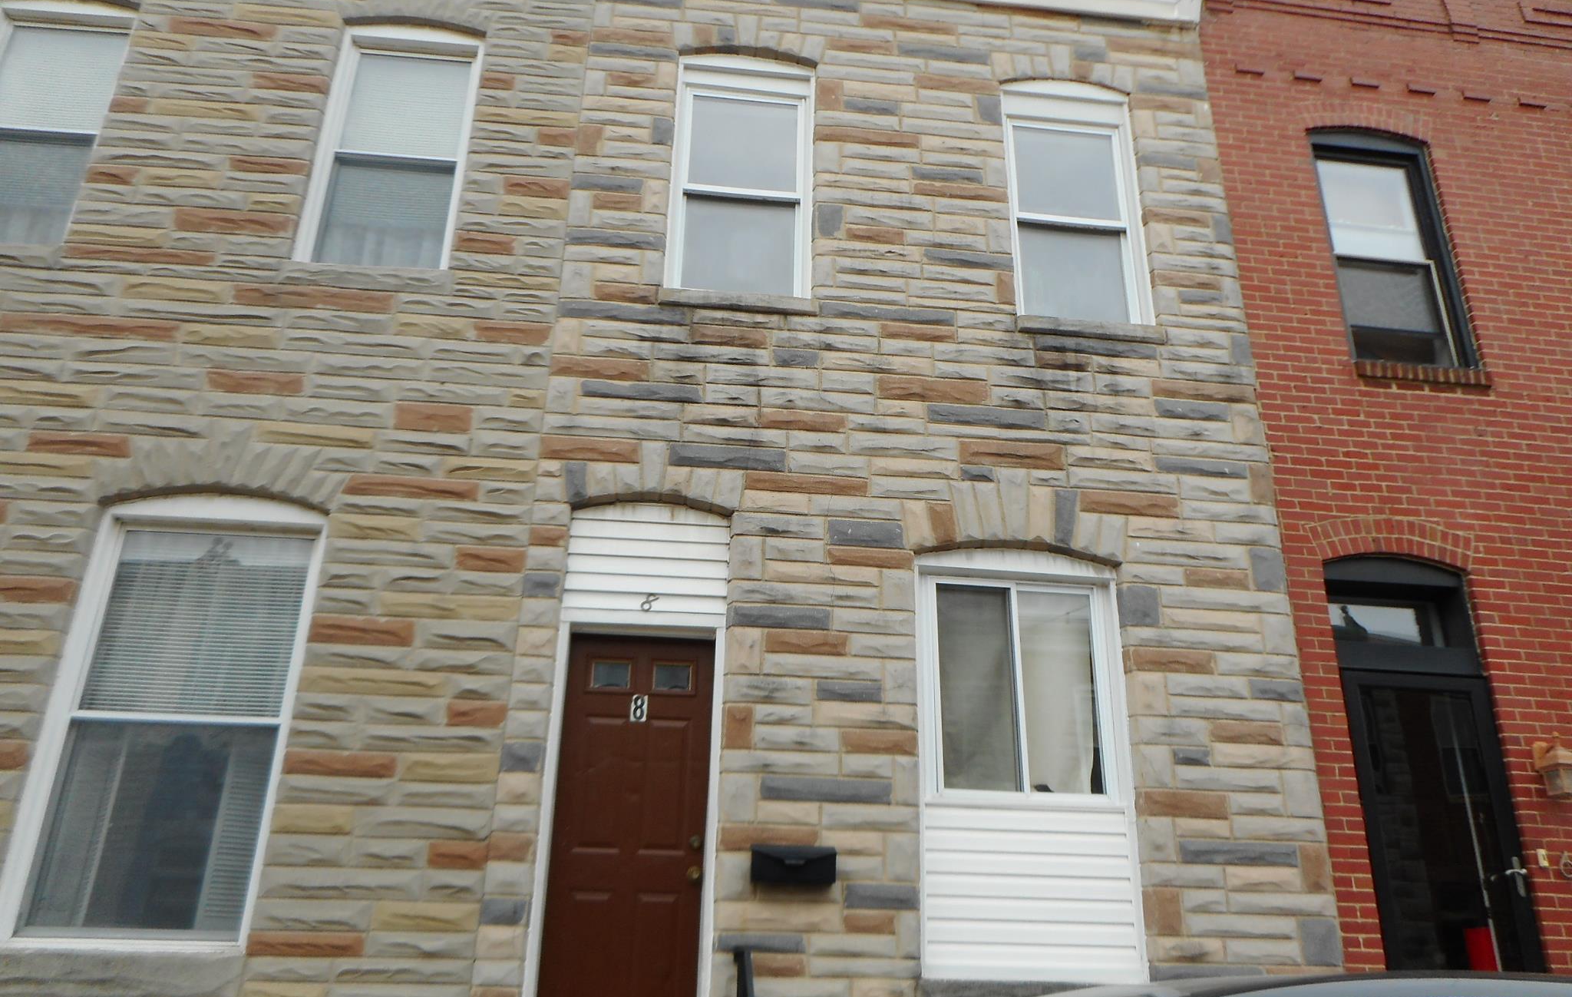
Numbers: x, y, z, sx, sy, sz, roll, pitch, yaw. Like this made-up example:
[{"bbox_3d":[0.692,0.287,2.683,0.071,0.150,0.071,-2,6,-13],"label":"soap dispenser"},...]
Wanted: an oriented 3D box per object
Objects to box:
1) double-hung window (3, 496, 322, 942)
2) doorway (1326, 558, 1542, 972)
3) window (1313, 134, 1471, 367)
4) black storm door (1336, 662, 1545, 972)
[{"bbox_3d":[-2.926,1.012,5.504,1.070,2.168,0.130,3,-22,-5],"label":"double-hung window"},{"bbox_3d":[3.481,1.627,6.141,0.874,2.725,0.150,3,-22,-5],"label":"doorway"},{"bbox_3d":[3.928,-1.623,7.482,0.857,1.810,0.150,3,-22,-5],"label":"window"},{"bbox_3d":[3.377,1.925,5.830,0.864,2.071,0.140,3,-22,-5],"label":"black storm door"}]

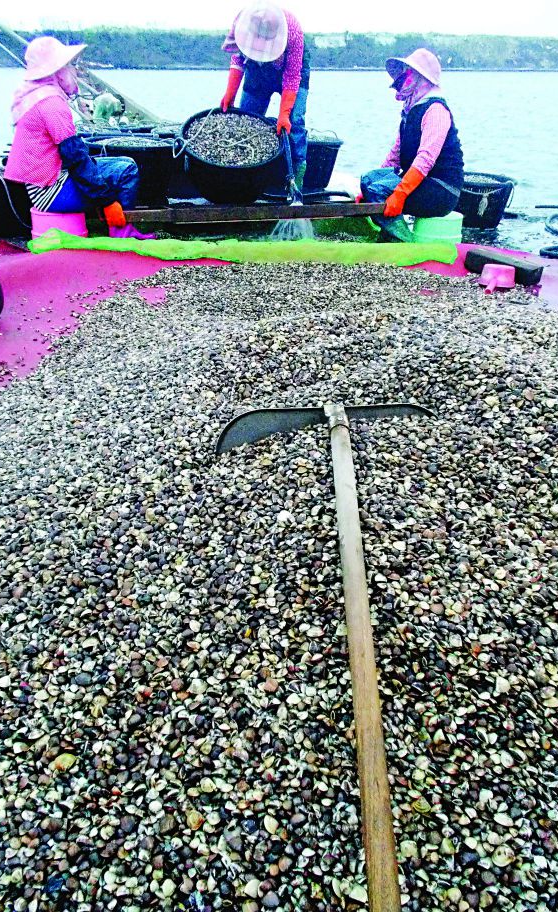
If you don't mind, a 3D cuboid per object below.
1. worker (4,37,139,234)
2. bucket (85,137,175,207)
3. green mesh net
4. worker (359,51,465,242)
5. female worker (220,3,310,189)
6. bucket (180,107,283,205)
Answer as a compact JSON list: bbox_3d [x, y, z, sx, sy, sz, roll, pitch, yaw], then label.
[{"bbox_3d":[-1.122,-1.807,4.383,0.780,1.050,0.500,-3,28,-7],"label":"worker"},{"bbox_3d":[-0.948,-1.817,4.920,0.610,0.380,0.610,0,28,0],"label":"bucket"},{"bbox_3d":[-0.195,-1.103,4.075,2.240,0.120,0.360,-1,28,-3],"label":"green mesh net"},{"bbox_3d":[0.748,-1.744,4.337,0.600,1.000,0.500,-3,28,-7],"label":"worker"},{"bbox_3d":[-0.091,-2.316,4.996,0.560,1.140,0.700,7,29,13],"label":"female worker"},{"bbox_3d":[-0.298,-1.912,4.903,0.640,0.360,0.640,5,54,-7],"label":"bucket"}]

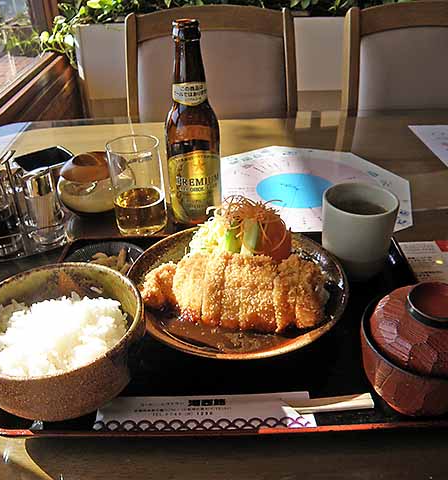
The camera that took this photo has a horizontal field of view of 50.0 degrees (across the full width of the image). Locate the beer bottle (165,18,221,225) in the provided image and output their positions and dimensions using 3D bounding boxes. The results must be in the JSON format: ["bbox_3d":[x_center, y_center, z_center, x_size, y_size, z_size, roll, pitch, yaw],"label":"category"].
[{"bbox_3d":[-0.037,-0.135,0.569,0.064,0.234,0.064,-3,32,-3],"label":"beer bottle"}]

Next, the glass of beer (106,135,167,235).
[{"bbox_3d":[-0.105,-0.066,0.583,0.064,0.104,0.064,-1,32,0],"label":"glass of beer"}]

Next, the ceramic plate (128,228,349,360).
[{"bbox_3d":[0.011,0.048,0.455,0.205,0.033,0.205,-1,32,1],"label":"ceramic plate"}]

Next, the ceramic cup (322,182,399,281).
[{"bbox_3d":[0.138,-0.008,0.499,0.072,0.076,0.072,-1,32,1],"label":"ceramic cup"}]

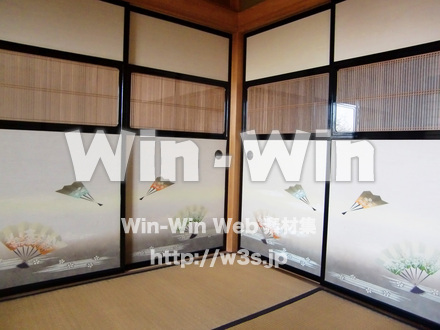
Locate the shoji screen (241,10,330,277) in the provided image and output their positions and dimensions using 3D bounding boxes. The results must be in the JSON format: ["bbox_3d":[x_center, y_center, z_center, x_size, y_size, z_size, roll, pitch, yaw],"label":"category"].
[{"bbox_3d":[0.446,-0.137,2.555,0.040,1.752,0.869,-1,4,-37],"label":"shoji screen"}]

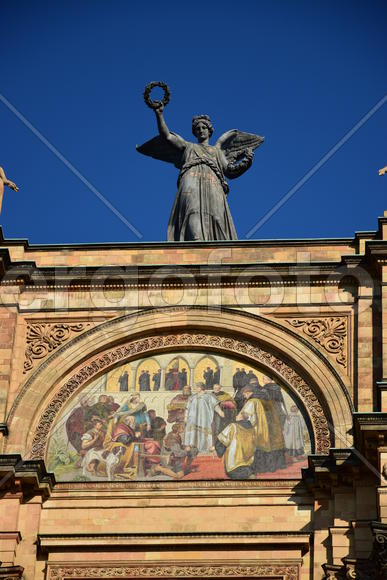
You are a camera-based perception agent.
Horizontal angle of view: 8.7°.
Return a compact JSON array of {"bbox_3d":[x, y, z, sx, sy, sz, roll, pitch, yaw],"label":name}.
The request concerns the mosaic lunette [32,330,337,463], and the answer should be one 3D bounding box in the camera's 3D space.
[{"bbox_3d":[-0.207,1.926,42.808,5.050,2.950,0.350,-1,-38,5],"label":"mosaic lunette"}]

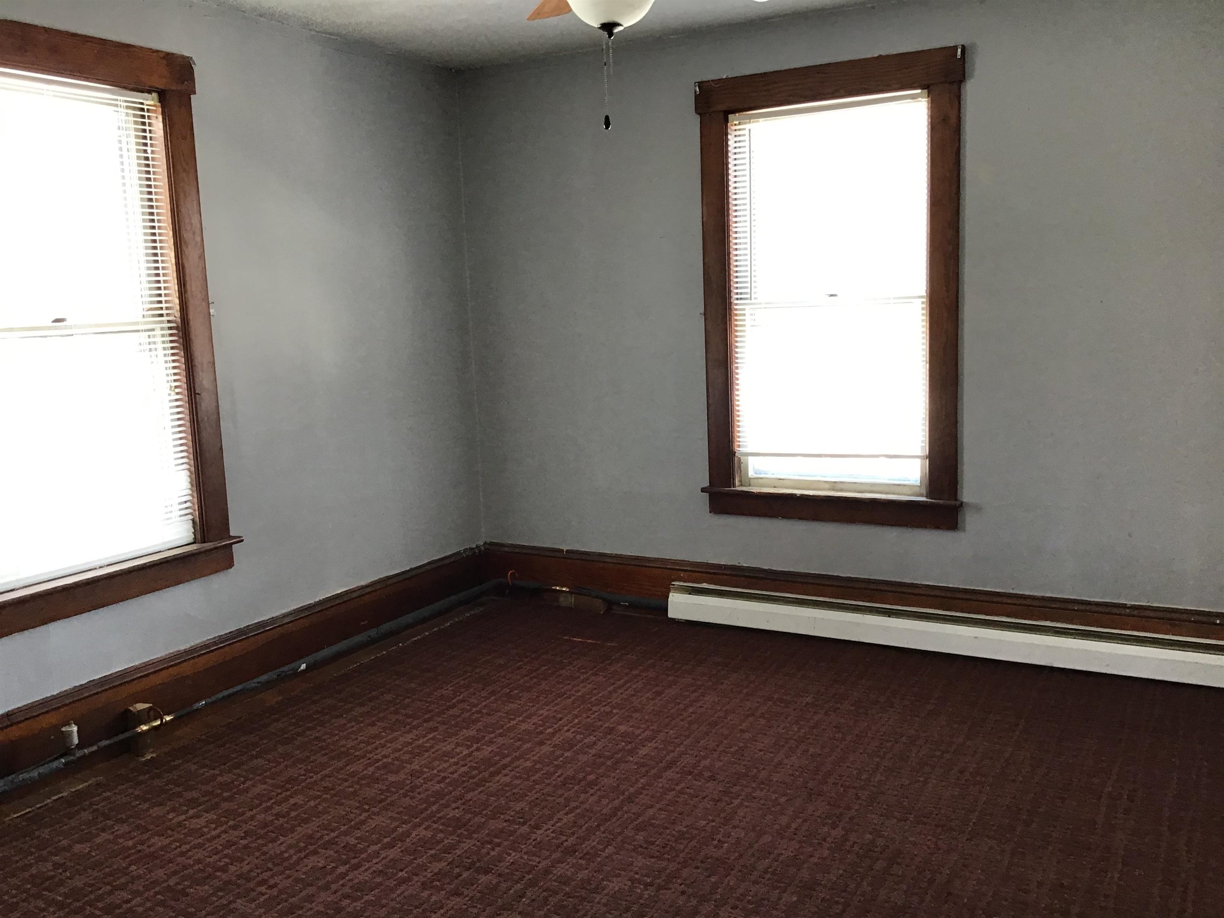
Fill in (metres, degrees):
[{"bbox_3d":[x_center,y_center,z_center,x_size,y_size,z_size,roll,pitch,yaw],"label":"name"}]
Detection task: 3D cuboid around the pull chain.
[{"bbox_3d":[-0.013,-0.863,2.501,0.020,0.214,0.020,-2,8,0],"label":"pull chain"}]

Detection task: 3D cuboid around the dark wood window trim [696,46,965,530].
[{"bbox_3d":[0.817,-0.611,4.213,1.040,1.737,0.070,3,10,29],"label":"dark wood window trim"}]

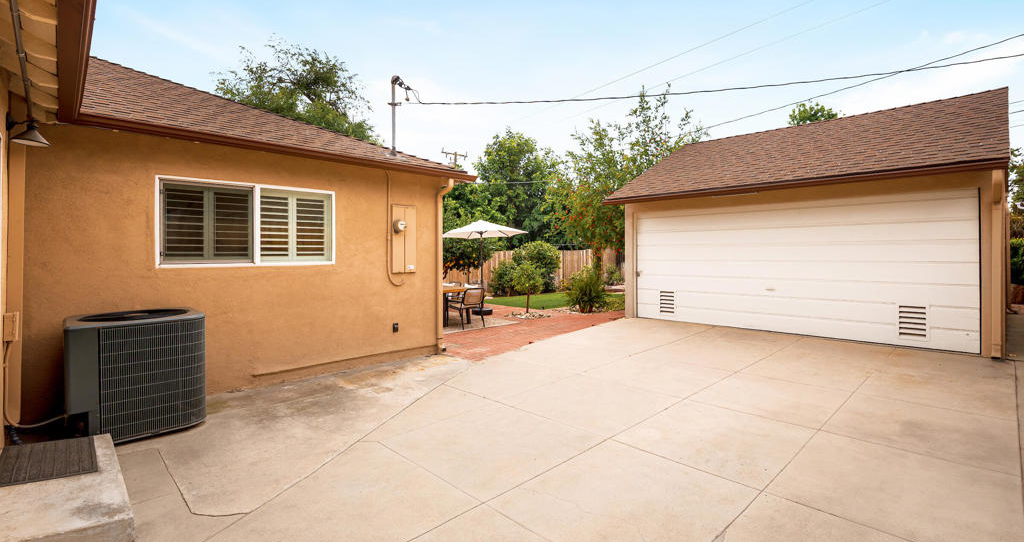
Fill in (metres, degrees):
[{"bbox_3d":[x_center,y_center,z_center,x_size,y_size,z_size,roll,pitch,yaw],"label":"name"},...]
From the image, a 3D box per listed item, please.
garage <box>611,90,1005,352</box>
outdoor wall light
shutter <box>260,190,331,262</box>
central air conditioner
[{"bbox_3d":[6.569,-1.157,10.051,7.467,4.217,5.723,-2,2,-45],"label":"garage"},{"bbox_3d":[-3.397,-0.985,3.205,0.210,0.210,0.200,-2,2,-45],"label":"outdoor wall light"},{"bbox_3d":[-2.218,-0.460,4.713,0.710,0.720,0.050,-2,2,-45],"label":"shutter"},{"bbox_3d":[-2.795,0.734,3.434,0.800,0.800,0.810,-2,2,-45],"label":"central air conditioner"}]

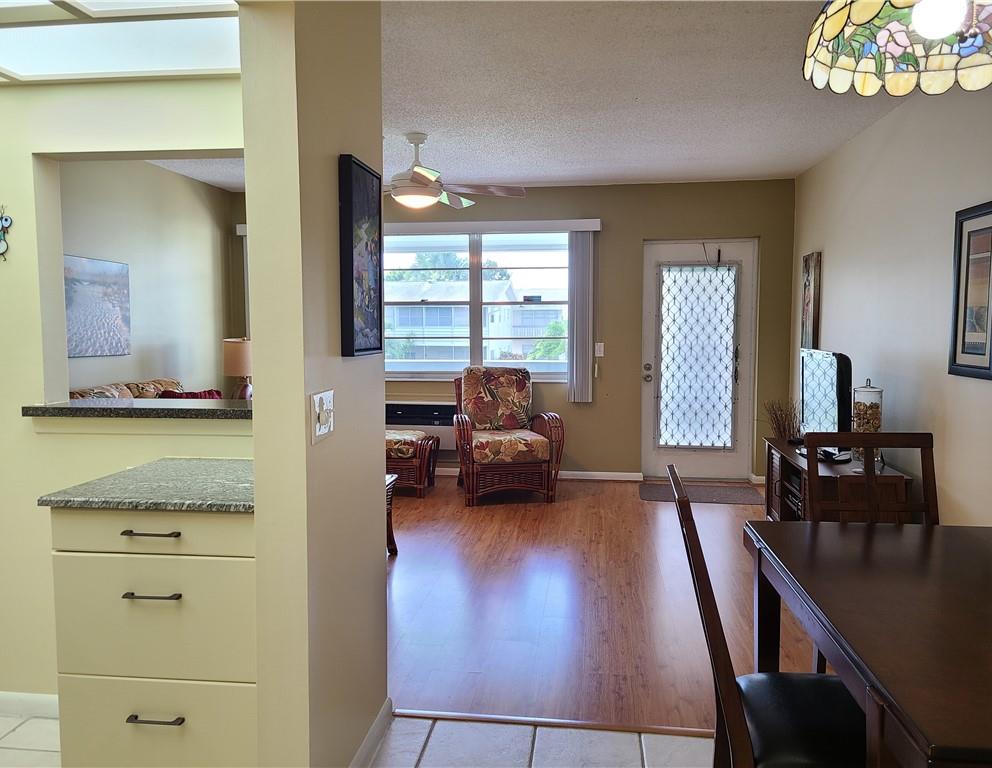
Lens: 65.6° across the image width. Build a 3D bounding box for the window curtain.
[{"bbox_3d":[0.715,-0.560,6.494,0.205,1.435,0.090,0,4,7],"label":"window curtain"}]

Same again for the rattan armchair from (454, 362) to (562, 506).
[{"bbox_3d":[0.046,0.377,6.118,0.810,1.000,0.850,-1,4,-10],"label":"rattan armchair"}]

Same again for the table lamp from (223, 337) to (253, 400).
[{"bbox_3d":[-2.076,-0.047,6.408,0.385,0.680,0.385,0,4,7],"label":"table lamp"}]

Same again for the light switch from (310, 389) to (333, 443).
[{"bbox_3d":[-0.424,0.078,1.882,0.012,0.120,0.152,0,4,7],"label":"light switch"}]

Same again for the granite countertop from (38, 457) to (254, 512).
[{"bbox_3d":[-0.803,0.274,2.141,0.555,0.022,0.610,0,4,7],"label":"granite countertop"}]

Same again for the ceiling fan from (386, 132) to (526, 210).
[{"bbox_3d":[-0.492,-1.326,4.793,1.340,0.460,1.340,0,4,7],"label":"ceiling fan"}]

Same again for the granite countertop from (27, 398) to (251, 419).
[{"bbox_3d":[-0.990,0.083,2.549,1.025,0.031,0.310,0,4,7],"label":"granite countertop"}]

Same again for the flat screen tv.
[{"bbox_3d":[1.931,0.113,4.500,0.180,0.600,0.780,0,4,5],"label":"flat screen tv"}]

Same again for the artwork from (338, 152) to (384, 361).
[{"bbox_3d":[-0.374,-0.344,2.156,0.035,0.523,0.290,1,5,6],"label":"artwork"}]

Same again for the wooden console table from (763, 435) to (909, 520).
[{"bbox_3d":[1.928,0.700,4.521,0.450,0.575,1.400,1,4,9],"label":"wooden console table"}]

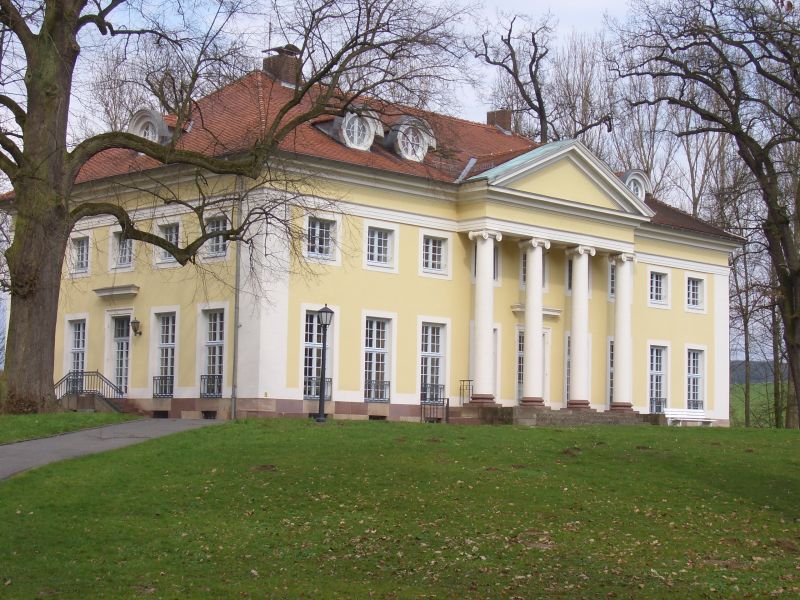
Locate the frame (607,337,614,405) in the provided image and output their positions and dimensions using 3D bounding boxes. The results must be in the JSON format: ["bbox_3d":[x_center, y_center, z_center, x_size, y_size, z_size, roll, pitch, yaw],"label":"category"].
[{"bbox_3d":[9.807,3.358,64.049,1.830,3.420,0.220,7,-7,-43],"label":"frame"}]

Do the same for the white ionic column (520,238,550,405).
[{"bbox_3d":[5.469,0.946,58.466,1.050,6.800,1.020,7,-7,-43],"label":"white ionic column"}]

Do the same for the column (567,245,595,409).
[{"bbox_3d":[7.653,1.165,60.749,0.970,6.950,0.970,1,-5,0],"label":"column"}]

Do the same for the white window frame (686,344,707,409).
[{"bbox_3d":[14.006,3.837,67.992,1.830,3.420,0.220,7,-7,-43],"label":"white window frame"}]

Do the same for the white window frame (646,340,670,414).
[{"bbox_3d":[12.040,3.630,66.699,1.883,3.461,0.250,7,-8,-44],"label":"white window frame"}]

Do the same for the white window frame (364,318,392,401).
[{"bbox_3d":[-0.862,2.260,54.187,1.446,3.255,0.250,7,-8,-44],"label":"white window frame"}]

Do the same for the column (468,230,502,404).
[{"bbox_3d":[3.326,0.691,56.454,1.050,6.800,1.020,7,-7,-43],"label":"column"}]

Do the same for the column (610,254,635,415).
[{"bbox_3d":[9.811,1.419,62.840,0.970,6.965,0.970,1,-5,0],"label":"column"}]

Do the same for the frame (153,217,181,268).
[{"bbox_3d":[-8.796,-2.174,54.752,0.250,1.887,1.802,7,-8,-44],"label":"frame"}]

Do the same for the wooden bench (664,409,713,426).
[{"bbox_3d":[13.254,5.419,65.214,3.020,0.840,0.660,7,-7,-43],"label":"wooden bench"}]

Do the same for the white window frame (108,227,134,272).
[{"bbox_3d":[-11.041,-2.016,57.279,0.220,1.882,1.840,7,-7,-43],"label":"white window frame"}]

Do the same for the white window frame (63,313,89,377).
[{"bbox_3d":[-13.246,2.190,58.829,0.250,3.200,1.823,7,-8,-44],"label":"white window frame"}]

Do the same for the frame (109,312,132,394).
[{"bbox_3d":[-11.008,2.202,56.519,0.250,3.310,1.580,7,-8,-44],"label":"frame"}]

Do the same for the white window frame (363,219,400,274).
[{"bbox_3d":[-0.726,-2.006,54.442,1.840,1.882,0.220,7,-7,-43],"label":"white window frame"}]

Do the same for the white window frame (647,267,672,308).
[{"bbox_3d":[12.133,-0.538,67.094,1.883,1.887,0.250,7,-8,-44],"label":"white window frame"}]

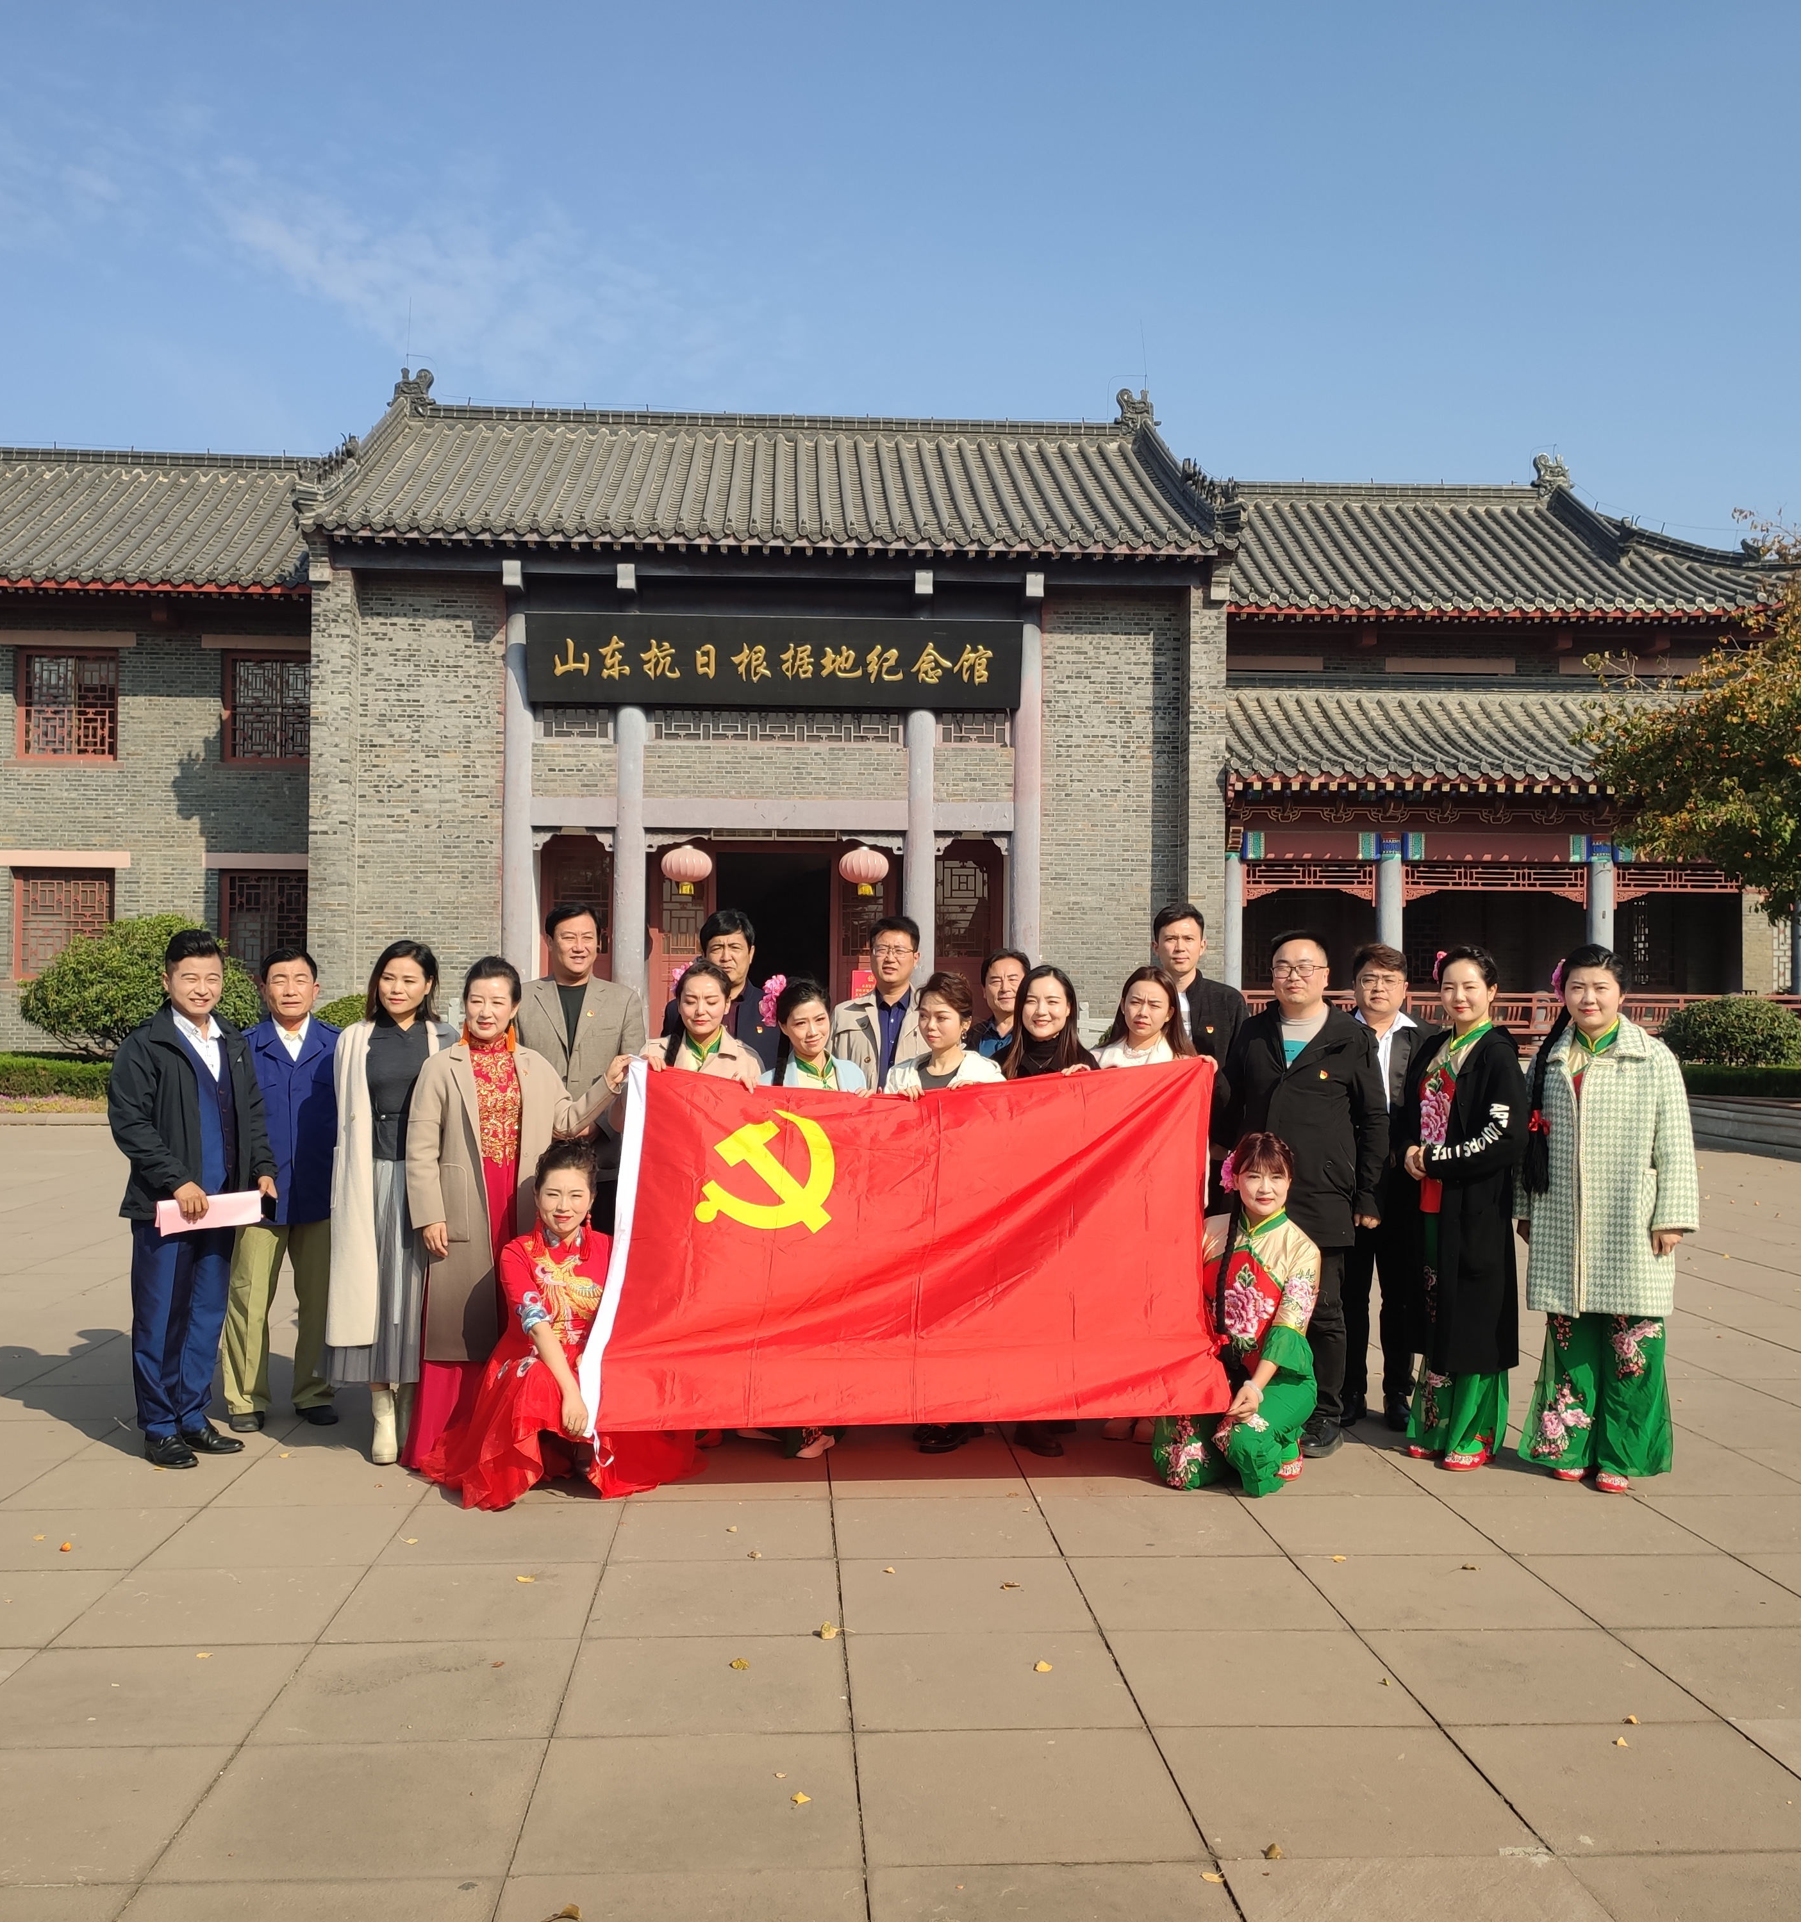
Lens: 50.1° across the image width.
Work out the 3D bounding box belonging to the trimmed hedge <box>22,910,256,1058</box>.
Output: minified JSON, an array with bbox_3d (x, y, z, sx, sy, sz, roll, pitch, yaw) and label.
[{"bbox_3d":[-9.592,0.464,24.300,2.950,2.050,2.700,0,-1,-3],"label":"trimmed hedge"}]

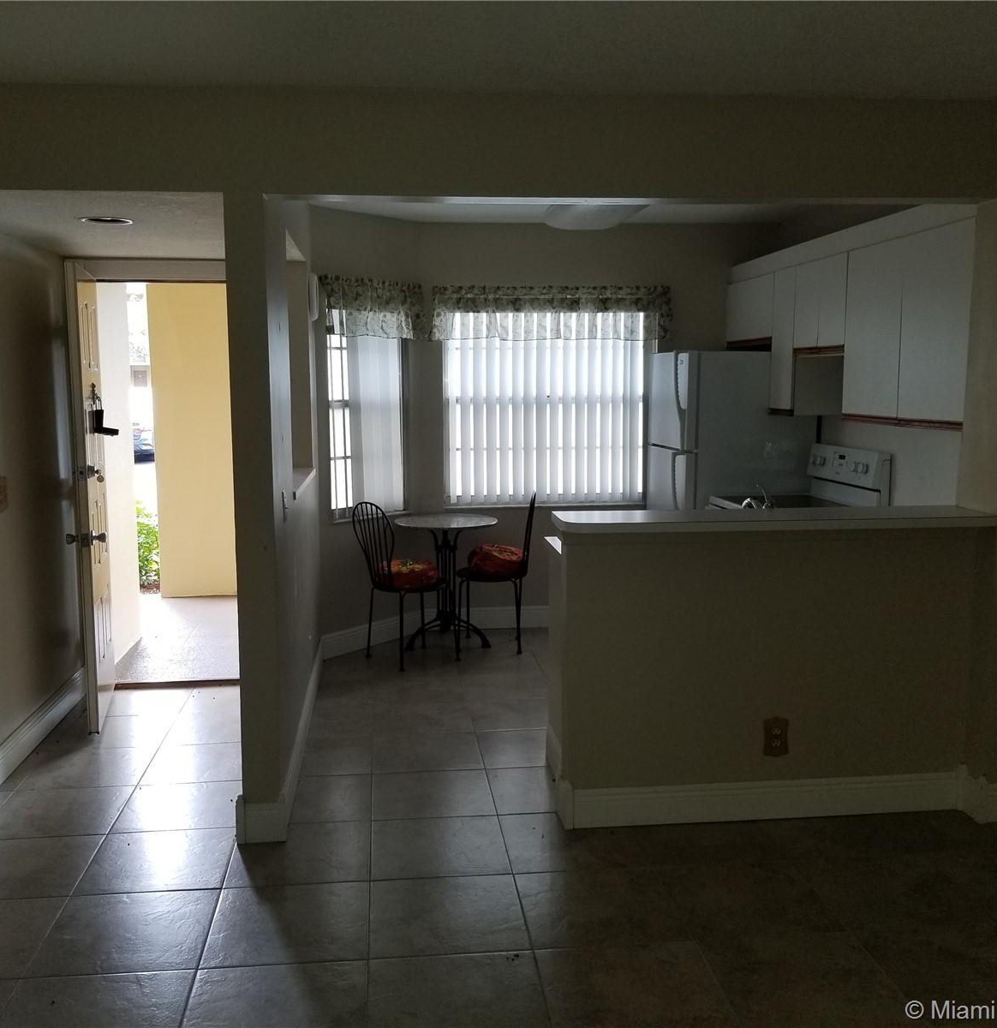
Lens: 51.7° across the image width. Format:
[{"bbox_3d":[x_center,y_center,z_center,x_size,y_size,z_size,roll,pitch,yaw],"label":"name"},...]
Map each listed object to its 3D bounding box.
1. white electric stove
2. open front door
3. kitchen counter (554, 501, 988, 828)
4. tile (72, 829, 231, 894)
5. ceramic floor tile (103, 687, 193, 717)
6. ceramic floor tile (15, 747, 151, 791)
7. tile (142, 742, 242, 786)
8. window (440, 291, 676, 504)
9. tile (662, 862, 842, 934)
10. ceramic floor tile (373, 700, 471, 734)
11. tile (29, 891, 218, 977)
[{"bbox_3d":[1.534,0.262,5.438,0.694,1.193,0.765,-1,7,-7],"label":"white electric stove"},{"bbox_3d":[-1.879,-0.080,4.775,0.045,2.028,0.750,-2,7,-15],"label":"open front door"},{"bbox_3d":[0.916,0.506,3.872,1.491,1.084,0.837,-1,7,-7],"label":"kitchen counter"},{"bbox_3d":[-1.100,1.138,3.374,0.450,0.010,0.450,-1,7,-7],"label":"tile"},{"bbox_3d":[-1.755,0.926,5.030,0.432,0.010,0.437,-1,7,-6],"label":"ceramic floor tile"},{"bbox_3d":[-1.651,1.034,4.200,0.450,0.010,0.450,-1,7,-7],"label":"ceramic floor tile"},{"bbox_3d":[-1.208,1.027,4.233,0.454,0.010,0.437,-1,7,-6],"label":"tile"},{"bbox_3d":[0.326,-0.711,6.292,1.418,1.304,0.120,-1,8,-6],"label":"window"},{"bbox_3d":[0.747,1.172,3.141,0.450,0.010,0.450,-1,7,-7],"label":"tile"},{"bbox_3d":[-0.355,0.964,4.794,0.450,0.010,0.450,-1,7,-7],"label":"ceramic floor tile"},{"bbox_3d":[-1.046,1.194,2.936,0.450,0.012,0.439,-1,8,-6],"label":"tile"}]

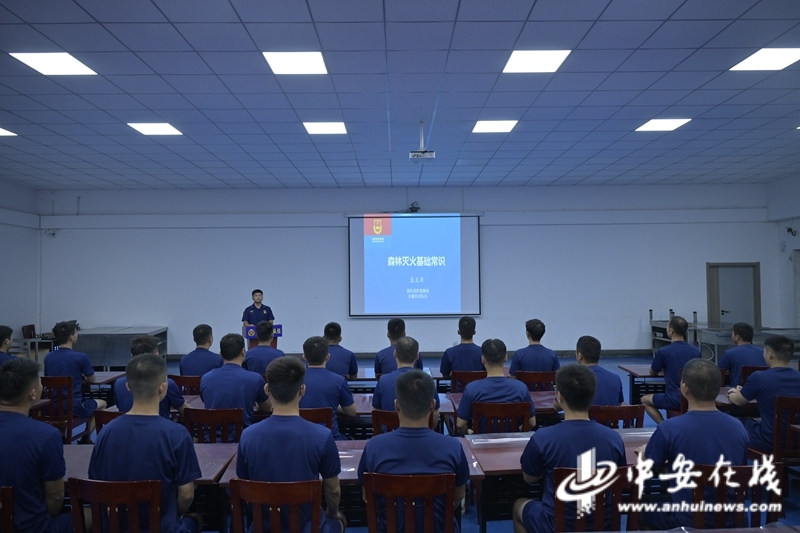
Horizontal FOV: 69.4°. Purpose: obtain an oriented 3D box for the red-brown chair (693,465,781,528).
[{"bbox_3d":[1.523,1.347,2.835,0.420,0.890,0.510,0,-2,-2],"label":"red-brown chair"}]

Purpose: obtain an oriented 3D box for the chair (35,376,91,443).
[{"bbox_3d":[-3.223,1.453,5.468,0.430,0.890,0.500,0,-2,0],"label":"chair"}]

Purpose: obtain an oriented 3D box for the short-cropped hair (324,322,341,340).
[{"bbox_3d":[-0.635,0.614,5.459,0.165,0.170,0.190,-1,-2,0],"label":"short-cropped hair"}]

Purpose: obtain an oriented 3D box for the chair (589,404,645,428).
[{"bbox_3d":[1.416,1.371,4.037,0.430,0.890,0.500,0,-2,0],"label":"chair"}]

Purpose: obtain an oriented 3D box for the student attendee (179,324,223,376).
[{"bbox_3d":[-1.849,1.237,5.700,0.520,1.340,0.760,-1,-2,12],"label":"student attendee"}]

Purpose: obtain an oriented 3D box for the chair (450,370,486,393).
[{"bbox_3d":[0.662,1.425,5.592,0.430,0.890,0.500,0,-2,0],"label":"chair"}]

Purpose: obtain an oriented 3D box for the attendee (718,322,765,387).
[{"bbox_3d":[3.294,1.204,5.770,0.520,1.320,0.760,0,-2,-17],"label":"attendee"}]

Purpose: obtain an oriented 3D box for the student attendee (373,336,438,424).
[{"bbox_3d":[0.040,1.136,4.045,0.480,1.318,0.680,-1,-2,0],"label":"student attendee"}]

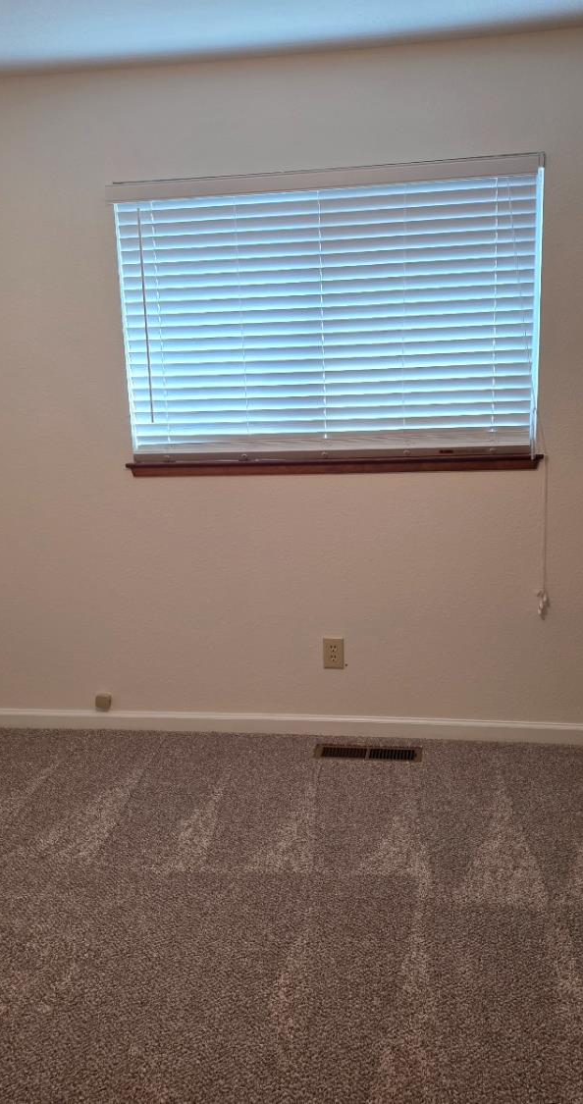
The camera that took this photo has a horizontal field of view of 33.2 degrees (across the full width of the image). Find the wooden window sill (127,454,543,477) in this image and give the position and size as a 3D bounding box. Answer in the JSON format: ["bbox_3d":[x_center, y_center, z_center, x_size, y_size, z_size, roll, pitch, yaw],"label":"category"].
[{"bbox_3d":[0.136,-0.309,3.502,1.485,0.053,0.080,0,11,9],"label":"wooden window sill"}]

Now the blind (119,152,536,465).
[{"bbox_3d":[0.107,-0.810,3.396,1.469,0.964,0.065,0,11,9],"label":"blind"}]

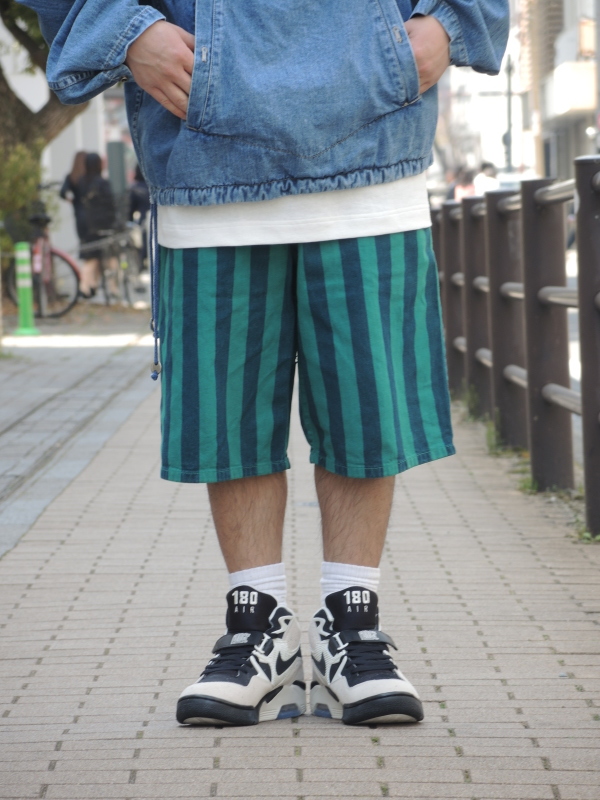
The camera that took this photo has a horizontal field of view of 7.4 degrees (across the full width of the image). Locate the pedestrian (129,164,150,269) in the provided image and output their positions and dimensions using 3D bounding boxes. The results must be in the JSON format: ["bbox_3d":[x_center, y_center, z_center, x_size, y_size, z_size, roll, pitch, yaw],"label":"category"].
[{"bbox_3d":[-1.981,-2.158,58.500,0.460,1.640,0.330,-1,2,0],"label":"pedestrian"}]

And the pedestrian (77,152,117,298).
[{"bbox_3d":[-2.267,-1.963,52.000,0.460,1.640,0.330,-1,2,3],"label":"pedestrian"}]

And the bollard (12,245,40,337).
[{"bbox_3d":[-2.387,-0.965,40.200,0.210,0.800,0.210,-2,2,0],"label":"bollard"}]

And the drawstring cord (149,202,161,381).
[{"bbox_3d":[-0.195,-0.146,6.220,0.015,0.240,0.013,-1,2,0],"label":"drawstring cord"}]

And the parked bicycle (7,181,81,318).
[{"bbox_3d":[-2.340,-1.349,42.000,0.620,1.120,1.700,-1,2,0],"label":"parked bicycle"}]

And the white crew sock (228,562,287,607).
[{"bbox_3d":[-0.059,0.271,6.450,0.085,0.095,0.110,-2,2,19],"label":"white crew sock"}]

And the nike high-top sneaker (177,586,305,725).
[{"bbox_3d":[-0.081,0.351,6.400,0.113,0.180,0.288,0,2,20],"label":"nike high-top sneaker"}]

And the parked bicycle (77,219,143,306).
[{"bbox_3d":[-2.009,-1.482,49.800,0.560,0.980,1.680,-1,2,13],"label":"parked bicycle"}]

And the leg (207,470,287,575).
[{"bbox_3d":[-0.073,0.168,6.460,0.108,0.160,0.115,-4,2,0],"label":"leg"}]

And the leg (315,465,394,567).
[{"bbox_3d":[0.073,0.154,6.200,0.108,0.150,0.115,-1,2,0],"label":"leg"}]

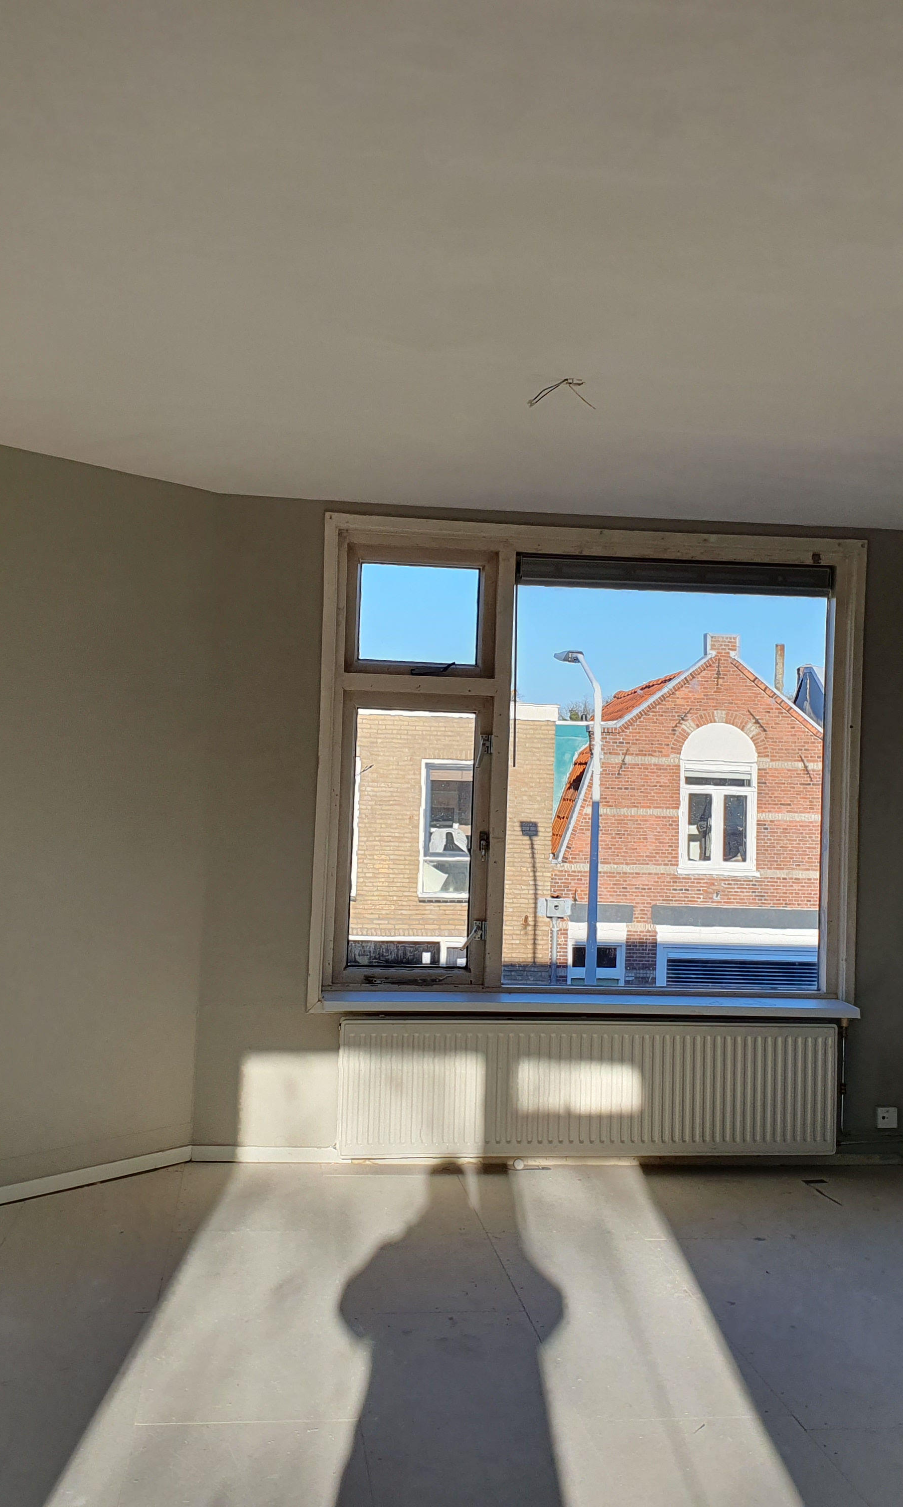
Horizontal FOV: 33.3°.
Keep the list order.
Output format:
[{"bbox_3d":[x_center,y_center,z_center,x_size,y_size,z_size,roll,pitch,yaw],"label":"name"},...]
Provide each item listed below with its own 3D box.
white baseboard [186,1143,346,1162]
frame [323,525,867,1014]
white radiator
[{"bbox_3d":[-0.675,1.489,5.598,0.565,0.063,0.016,2,-1,-7],"label":"white baseboard"},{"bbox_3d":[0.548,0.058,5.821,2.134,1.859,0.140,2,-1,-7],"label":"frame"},{"bbox_3d":[0.528,1.260,5.694,1.907,0.502,0.090,2,-1,-7],"label":"white radiator"}]

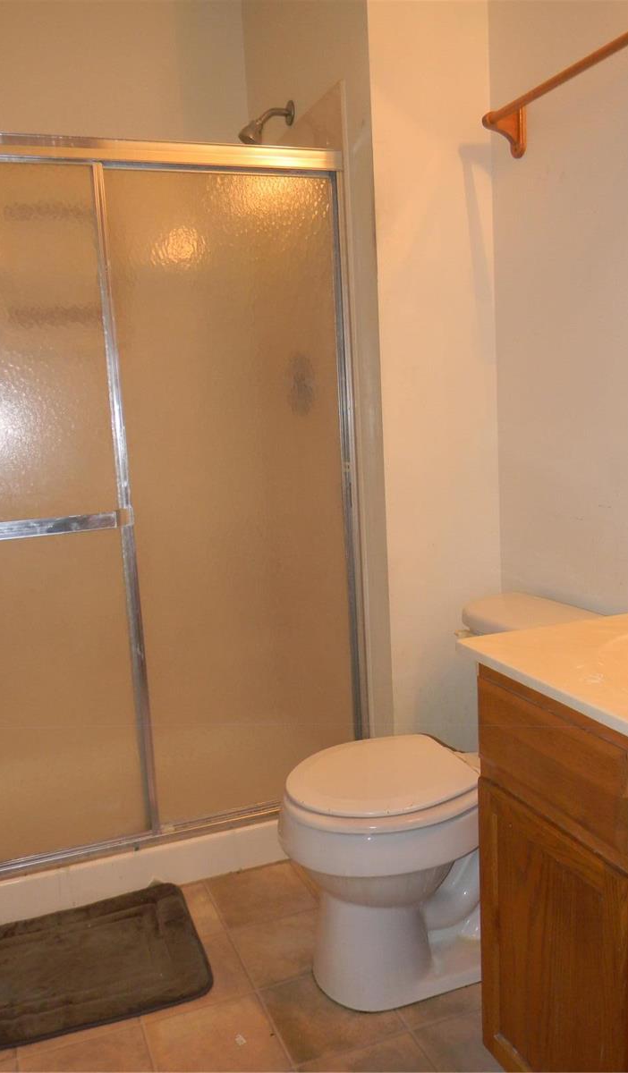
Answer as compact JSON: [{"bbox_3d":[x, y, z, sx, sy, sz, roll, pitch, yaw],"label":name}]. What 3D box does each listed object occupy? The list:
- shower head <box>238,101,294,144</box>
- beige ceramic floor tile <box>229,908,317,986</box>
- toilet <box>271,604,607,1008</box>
[{"bbox_3d":[-0.146,-1.221,2.561,0.163,0.133,0.067,-6,8,-20],"label":"shower head"},{"bbox_3d":[-0.050,0.948,2.002,0.238,0.010,0.238,-6,8,-20],"label":"beige ceramic floor tile"},{"bbox_3d":[0.299,0.567,1.924,0.735,0.733,0.475,-6,8,-20],"label":"toilet"}]

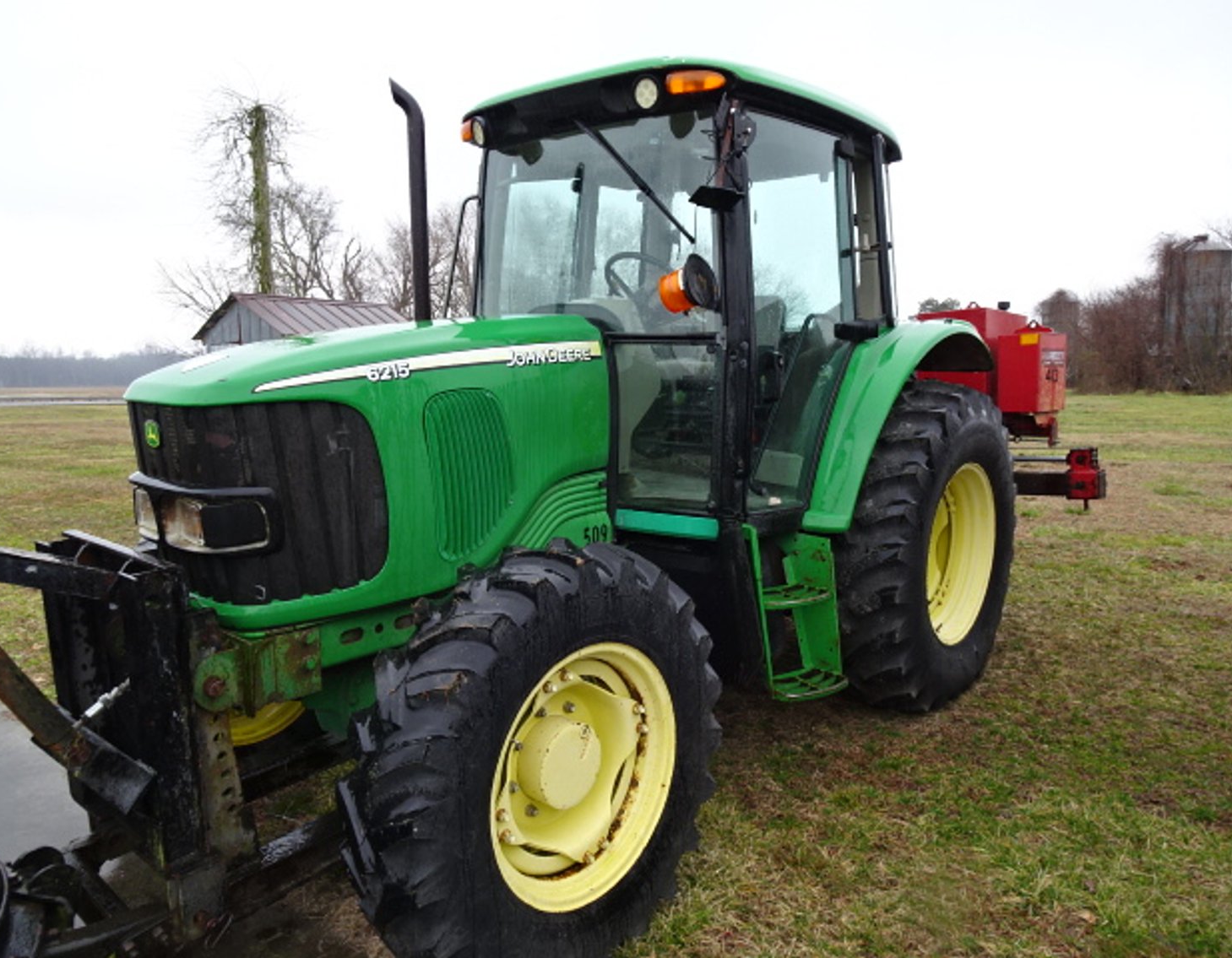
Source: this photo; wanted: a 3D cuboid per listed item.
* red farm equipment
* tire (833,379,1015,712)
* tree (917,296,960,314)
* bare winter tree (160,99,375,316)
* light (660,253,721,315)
[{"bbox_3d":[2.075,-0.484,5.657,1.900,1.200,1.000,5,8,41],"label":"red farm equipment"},{"bbox_3d":[1.430,0.328,4.172,0.470,1.540,1.550,5,8,41],"label":"tire"},{"bbox_3d":[33.851,-13.825,93.156,5.300,10.800,5.300,2,6,20],"label":"tree"},{"bbox_3d":[-13.953,-8.809,35.686,8.600,13.000,7.500,-2,7,-21],"label":"bare winter tree"},{"bbox_3d":[0.242,-0.664,3.000,0.165,0.175,0.175,-14,-2,31],"label":"light"}]

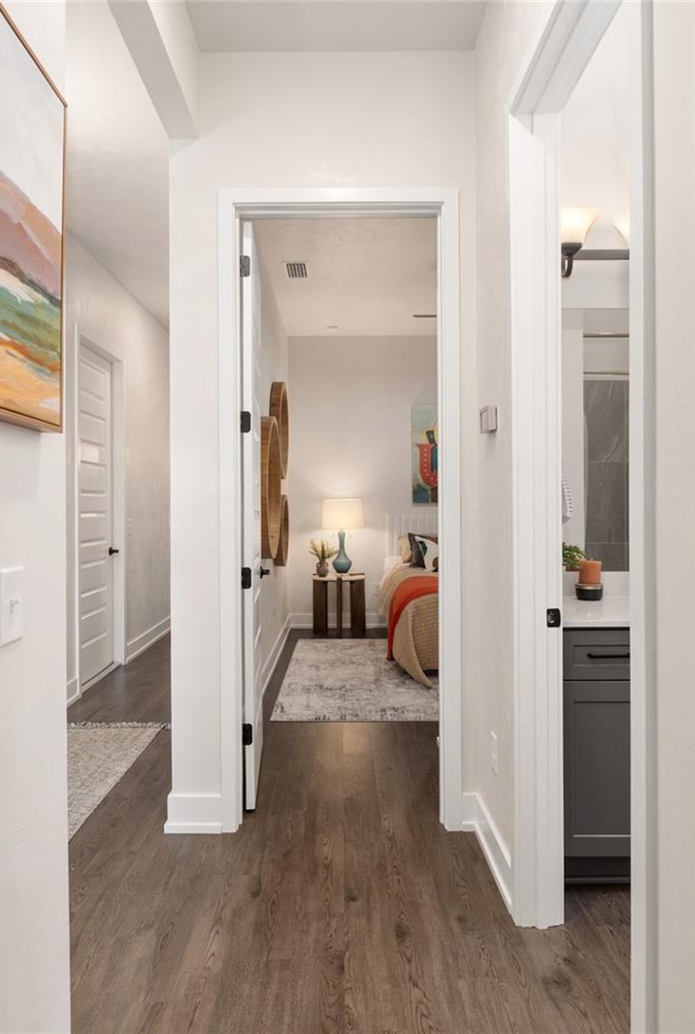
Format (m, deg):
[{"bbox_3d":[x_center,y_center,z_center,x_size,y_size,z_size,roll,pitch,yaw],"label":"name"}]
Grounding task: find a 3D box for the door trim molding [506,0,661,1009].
[{"bbox_3d":[0.553,-0.020,1.510,0.150,2.500,0.940,0,0,0],"label":"door trim molding"}]

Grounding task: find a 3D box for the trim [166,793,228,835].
[{"bbox_3d":[-0.600,1.162,2.525,0.235,0.142,0.032,0,0,0],"label":"trim"}]

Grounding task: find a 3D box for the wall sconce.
[{"bbox_3d":[0.852,-1.034,2.490,0.200,0.200,0.220,0,0,0],"label":"wall sconce"}]

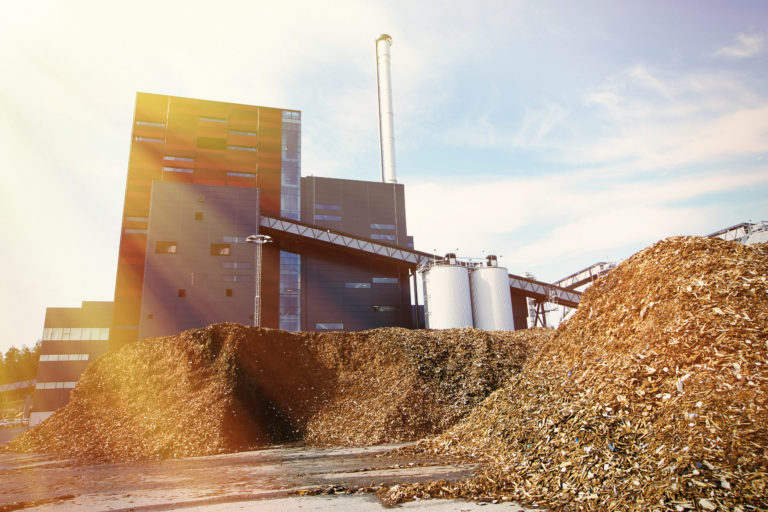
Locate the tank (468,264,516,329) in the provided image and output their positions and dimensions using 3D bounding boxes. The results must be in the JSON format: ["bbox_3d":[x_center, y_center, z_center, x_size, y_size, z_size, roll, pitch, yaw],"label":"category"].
[{"bbox_3d":[15.311,11.132,69.930,5.450,18.471,5.450,2,-17,-16],"label":"tank"}]

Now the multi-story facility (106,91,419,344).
[{"bbox_3d":[-19.042,1.491,88.308,44.432,49.947,30.000,2,-17,-16],"label":"multi-story facility"}]

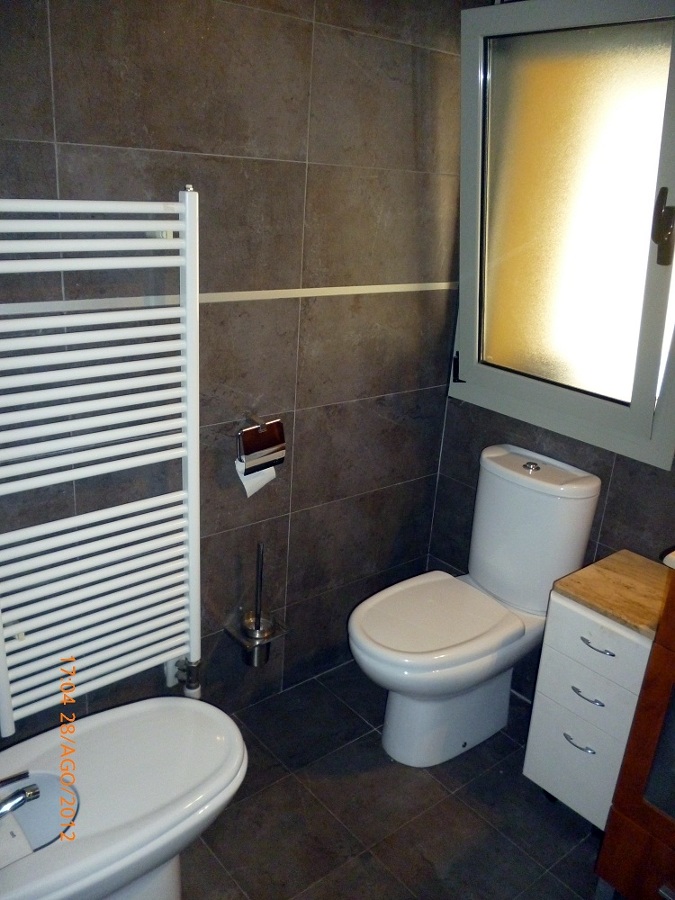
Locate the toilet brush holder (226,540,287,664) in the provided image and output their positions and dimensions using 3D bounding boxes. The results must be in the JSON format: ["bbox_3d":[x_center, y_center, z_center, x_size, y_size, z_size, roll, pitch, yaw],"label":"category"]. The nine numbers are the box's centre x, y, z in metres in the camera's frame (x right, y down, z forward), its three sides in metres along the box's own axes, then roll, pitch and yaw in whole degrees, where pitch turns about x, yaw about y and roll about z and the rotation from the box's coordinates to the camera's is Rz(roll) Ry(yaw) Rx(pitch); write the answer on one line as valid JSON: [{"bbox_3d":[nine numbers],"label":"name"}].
[{"bbox_3d":[-0.220,0.424,2.014,0.135,0.370,0.120,-12,25,-38],"label":"toilet brush holder"}]

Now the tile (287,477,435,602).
[{"bbox_3d":[0.090,0.271,2.300,0.610,0.306,0.012,-12,25,-38],"label":"tile"}]

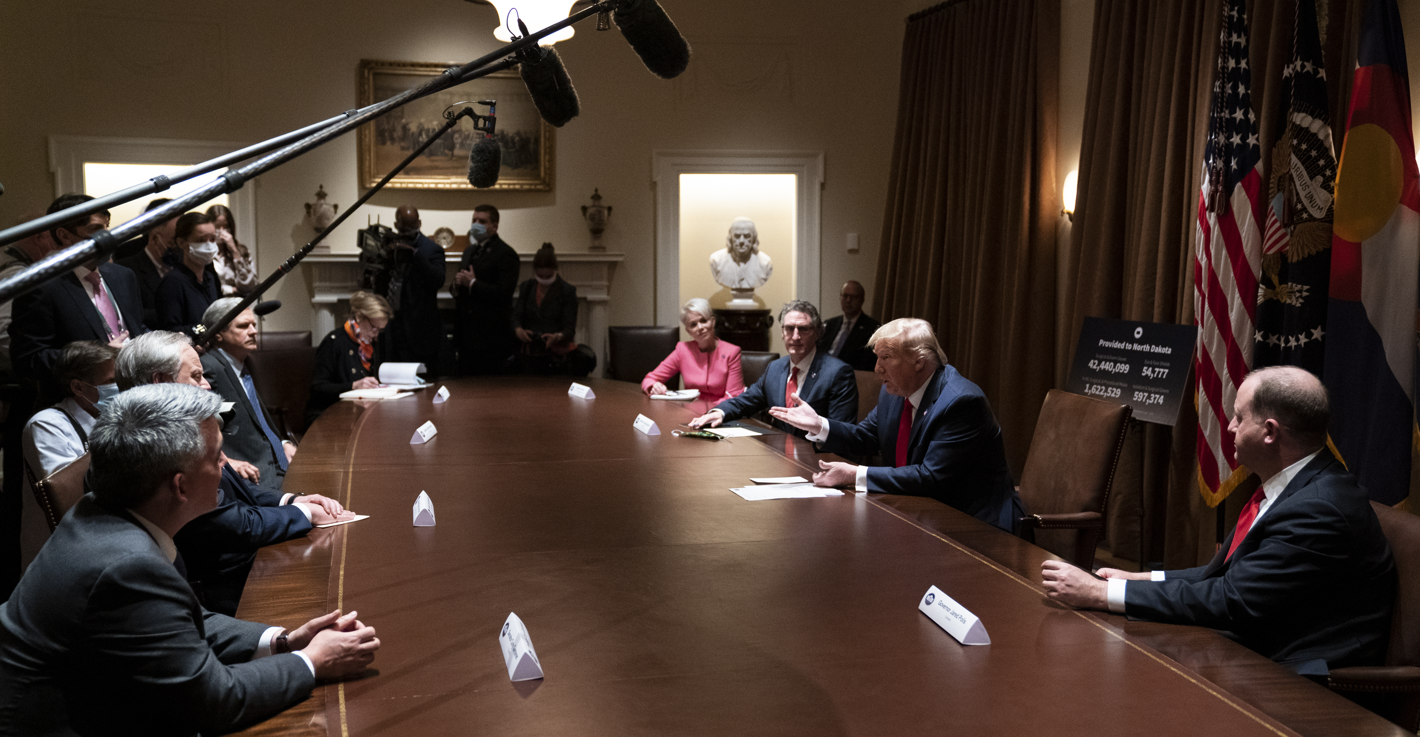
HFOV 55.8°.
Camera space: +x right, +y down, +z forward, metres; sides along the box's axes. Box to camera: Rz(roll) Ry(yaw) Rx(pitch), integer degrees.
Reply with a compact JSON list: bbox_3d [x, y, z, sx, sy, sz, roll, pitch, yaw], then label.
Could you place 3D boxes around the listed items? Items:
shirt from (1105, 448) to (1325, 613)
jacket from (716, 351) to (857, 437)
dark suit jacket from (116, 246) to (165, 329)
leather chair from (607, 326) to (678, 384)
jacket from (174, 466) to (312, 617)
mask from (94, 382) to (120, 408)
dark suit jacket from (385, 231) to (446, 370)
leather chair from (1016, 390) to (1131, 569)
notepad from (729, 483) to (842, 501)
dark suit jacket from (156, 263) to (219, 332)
[{"bbox_3d":[1.277,0.495,3.200,0.620,0.570,0.500,-1,6,-12],"label":"shirt"},{"bbox_3d":[0.382,0.213,6.200,0.560,0.600,0.460,4,6,31],"label":"jacket"},{"bbox_3d":[-2.866,-0.268,6.800,0.330,0.780,0.480,5,7,38],"label":"dark suit jacket"},{"bbox_3d":[-0.395,0.289,8.091,0.600,1.060,0.640,0,6,-3],"label":"leather chair"},{"bbox_3d":[-1.480,0.444,3.995,0.570,0.610,0.510,-2,6,-17],"label":"jacket"},{"bbox_3d":[-2.035,0.091,4.560,0.090,0.110,0.130,0,6,1],"label":"mask"},{"bbox_3d":[-1.900,-0.436,8.600,0.500,0.830,0.400,1,6,11],"label":"dark suit jacket"},{"bbox_3d":[1.196,0.619,4.935,0.660,1.040,0.630,-2,6,-19],"label":"leather chair"},{"bbox_3d":[0.266,0.418,4.586,0.345,0.012,0.225,-1,6,-14],"label":"notepad"},{"bbox_3d":[-2.340,-0.179,6.063,0.300,0.600,0.420,3,7,28],"label":"dark suit jacket"}]

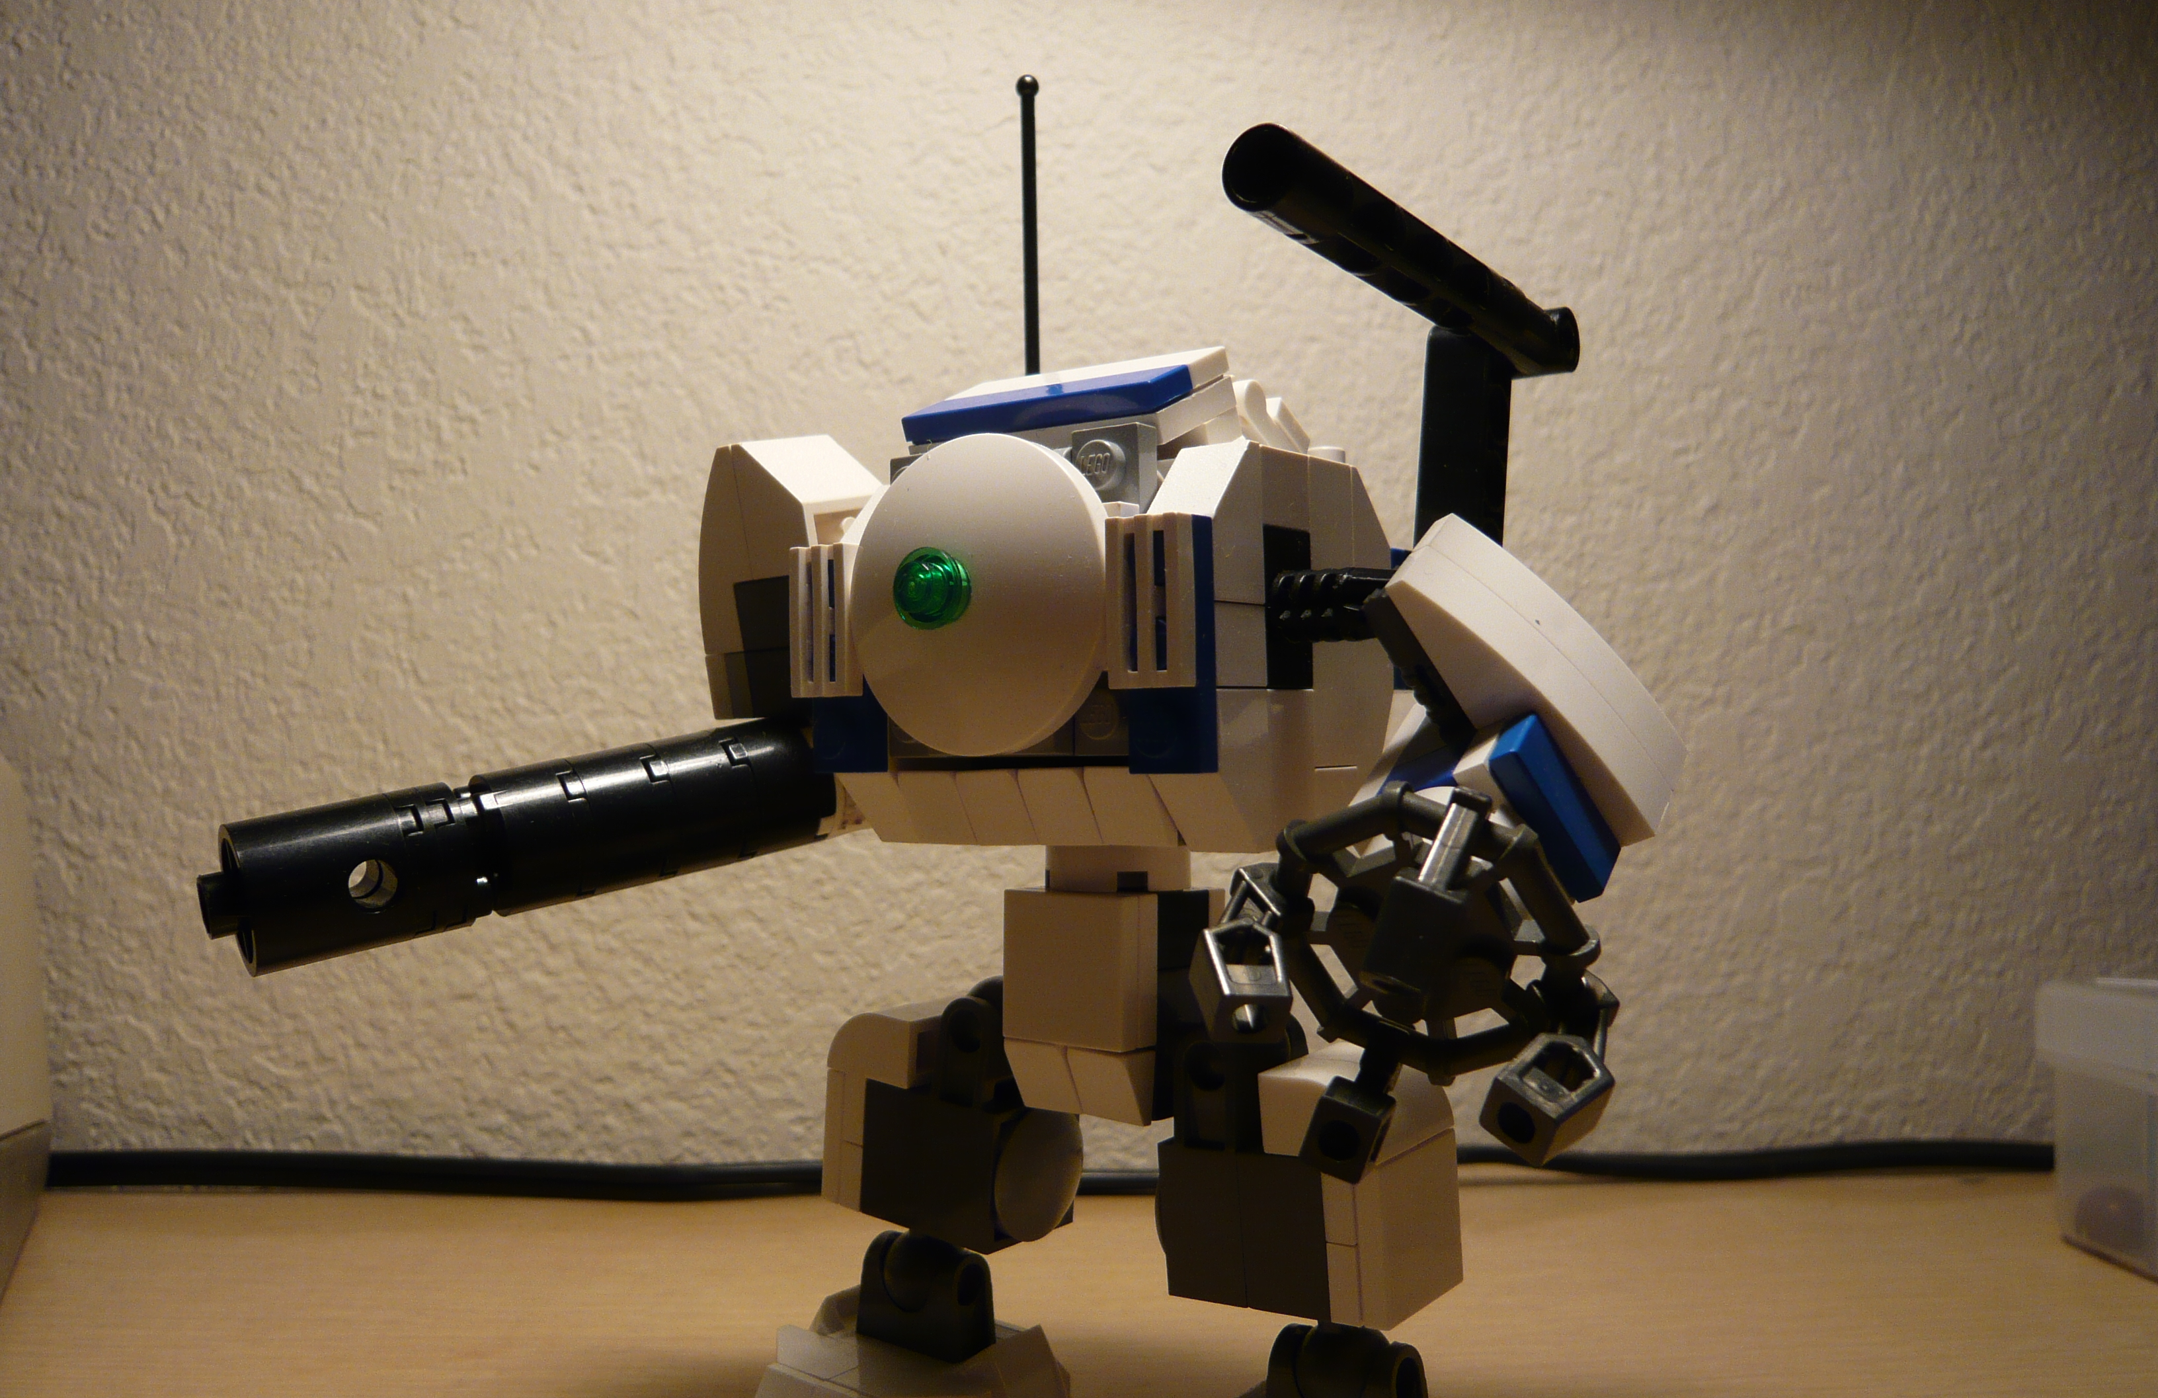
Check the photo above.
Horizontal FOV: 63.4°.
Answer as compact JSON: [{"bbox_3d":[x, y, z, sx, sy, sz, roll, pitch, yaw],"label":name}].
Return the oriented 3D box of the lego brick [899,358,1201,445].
[{"bbox_3d":[-0.004,-0.031,0.185,0.032,0.003,0.008,-1,22,35],"label":"lego brick"}]

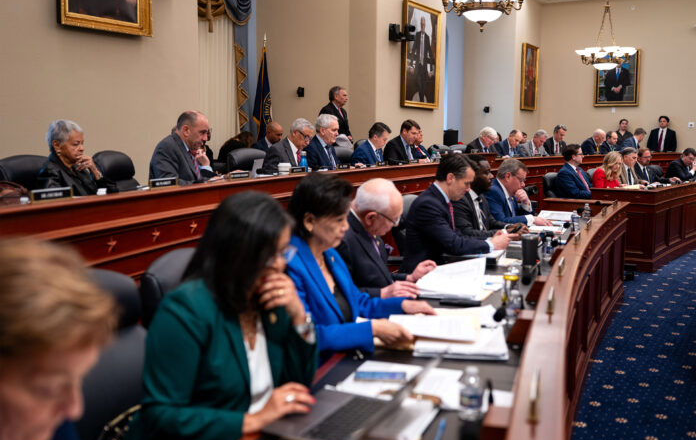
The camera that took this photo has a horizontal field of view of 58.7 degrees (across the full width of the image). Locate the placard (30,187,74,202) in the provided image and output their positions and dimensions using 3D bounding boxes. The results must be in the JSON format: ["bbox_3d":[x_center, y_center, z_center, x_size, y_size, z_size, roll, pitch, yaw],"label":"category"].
[{"bbox_3d":[-1.565,-0.130,3.270,0.045,0.054,0.260,3,8,22],"label":"placard"}]

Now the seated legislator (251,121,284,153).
[{"bbox_3d":[-0.772,-0.347,6.213,0.750,1.270,0.580,6,10,33],"label":"seated legislator"}]

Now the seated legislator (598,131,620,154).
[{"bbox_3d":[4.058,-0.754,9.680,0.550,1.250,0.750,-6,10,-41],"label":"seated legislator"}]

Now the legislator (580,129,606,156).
[{"bbox_3d":[3.584,-0.718,9.241,0.750,1.270,0.580,8,11,43],"label":"legislator"}]

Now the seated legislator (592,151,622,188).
[{"bbox_3d":[2.976,-0.161,7.082,0.780,1.250,0.500,7,10,41],"label":"seated legislator"}]

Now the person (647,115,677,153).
[{"bbox_3d":[5.418,-0.933,10.825,0.530,1.750,0.340,5,9,29],"label":"person"}]

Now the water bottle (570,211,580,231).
[{"bbox_3d":[1.545,0.008,4.200,0.057,0.140,0.057,4,8,25],"label":"water bottle"}]

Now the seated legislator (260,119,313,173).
[{"bbox_3d":[-0.422,-0.219,5.284,0.800,1.280,0.550,5,9,30],"label":"seated legislator"}]

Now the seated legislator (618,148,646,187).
[{"bbox_3d":[3.351,-0.251,7.541,0.750,1.270,0.580,7,11,40],"label":"seated legislator"}]

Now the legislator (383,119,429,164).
[{"bbox_3d":[0.582,-0.395,6.391,0.780,1.270,0.600,6,10,34],"label":"legislator"}]

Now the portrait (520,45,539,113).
[{"bbox_3d":[3.385,-2.691,11.600,0.080,1.230,0.940,6,10,34],"label":"portrait"}]

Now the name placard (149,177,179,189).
[{"bbox_3d":[-1.190,-0.237,4.000,0.045,0.054,0.260,3,8,22],"label":"name placard"}]

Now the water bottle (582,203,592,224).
[{"bbox_3d":[1.704,-0.039,4.400,0.062,0.155,0.062,0,8,0],"label":"water bottle"}]

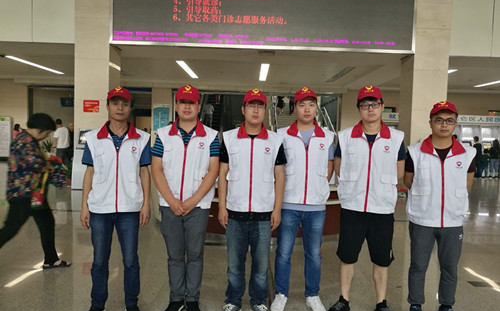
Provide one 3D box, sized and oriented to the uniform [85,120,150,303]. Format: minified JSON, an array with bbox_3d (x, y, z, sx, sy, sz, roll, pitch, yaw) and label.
[{"bbox_3d":[-0.981,0.439,2.887,0.470,1.391,0.290,1,3,-15],"label":"uniform"}]

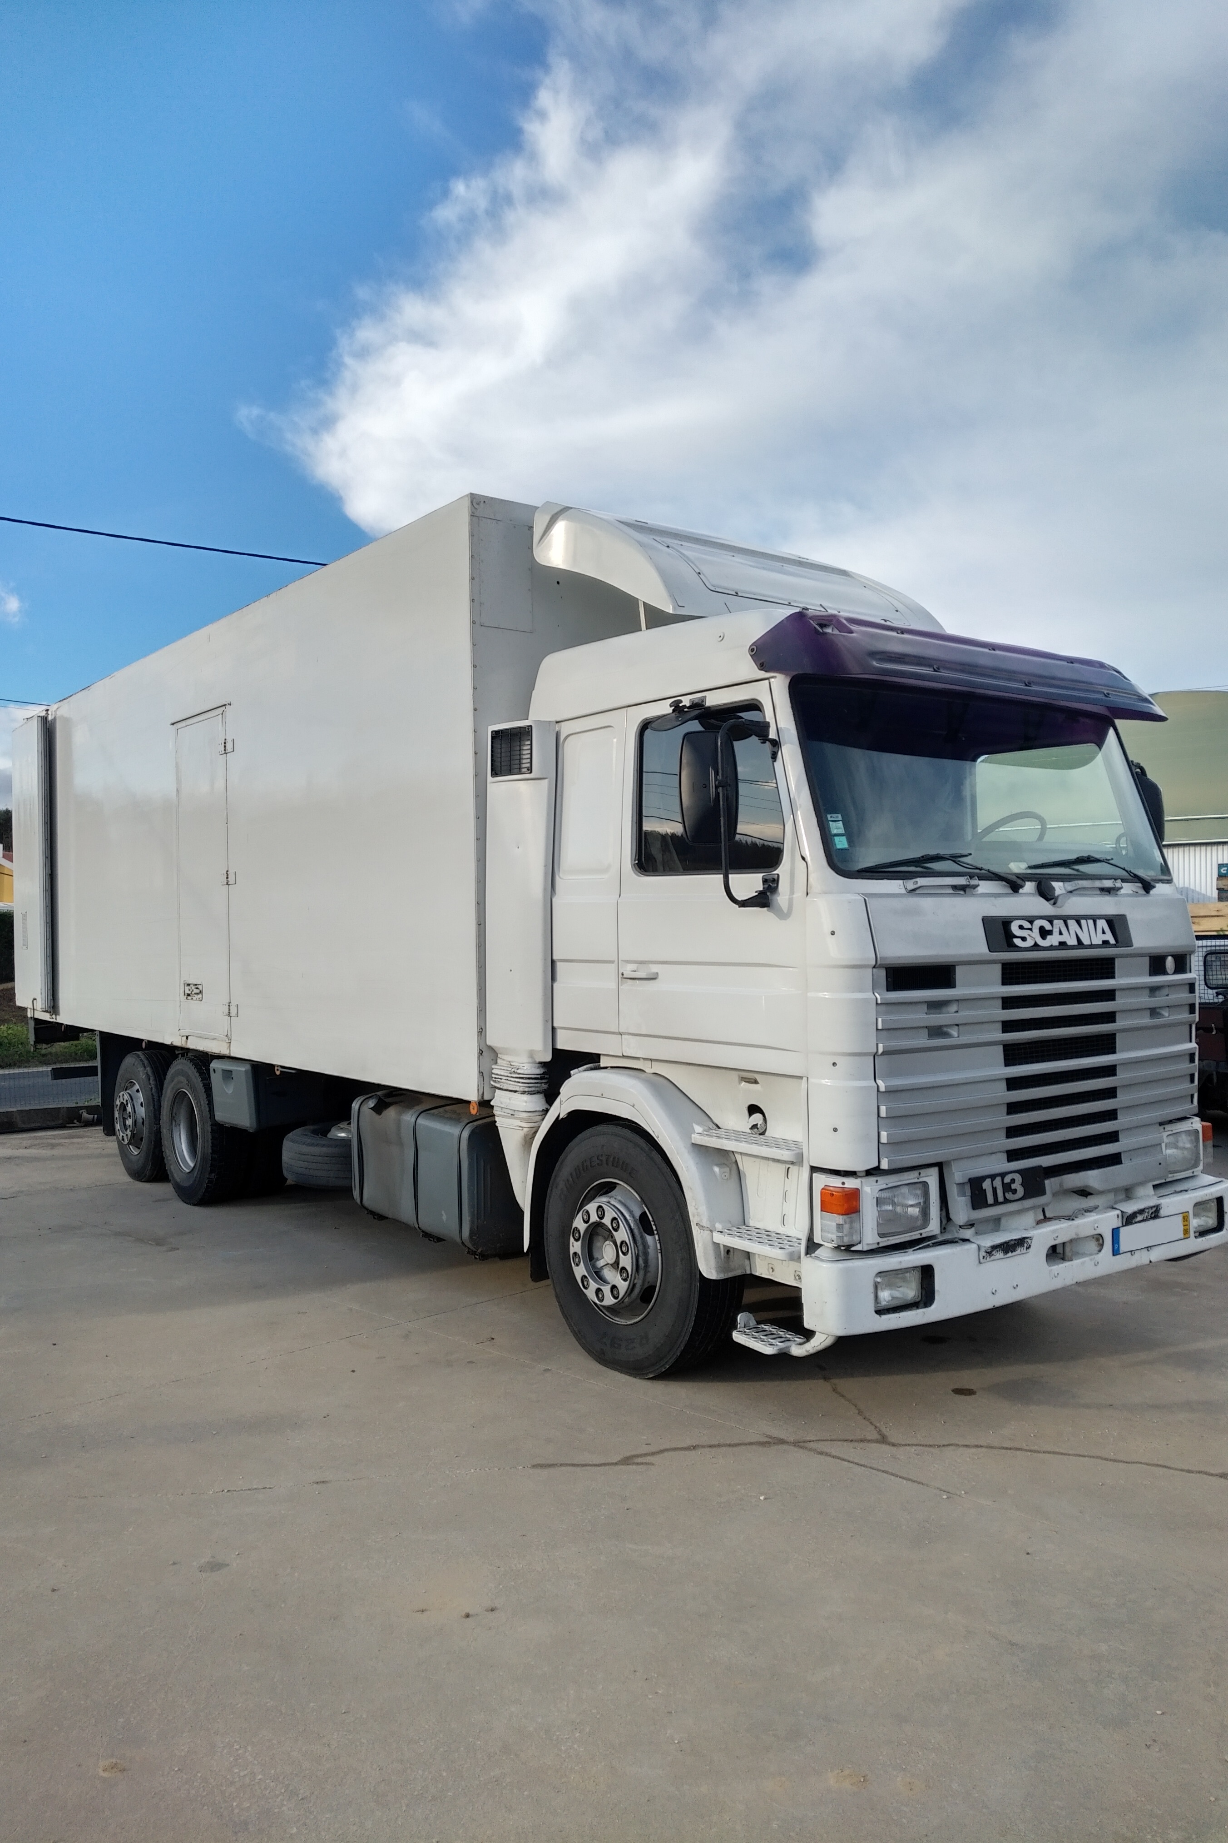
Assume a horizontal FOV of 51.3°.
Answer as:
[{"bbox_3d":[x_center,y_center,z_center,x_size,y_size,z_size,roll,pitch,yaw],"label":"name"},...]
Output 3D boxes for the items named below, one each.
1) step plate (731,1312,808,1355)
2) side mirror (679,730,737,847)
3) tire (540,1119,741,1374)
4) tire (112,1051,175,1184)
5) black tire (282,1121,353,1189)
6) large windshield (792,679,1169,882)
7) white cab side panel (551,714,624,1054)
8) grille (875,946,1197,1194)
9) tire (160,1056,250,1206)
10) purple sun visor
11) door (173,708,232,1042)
[{"bbox_3d":[0.583,1.529,4.732,0.180,0.090,0.230,-1,0,-38],"label":"step plate"},{"bbox_3d":[0.326,-0.458,4.427,0.200,0.405,0.100,-1,0,-16],"label":"side mirror"},{"bbox_3d":[0.110,1.389,5.469,0.290,1.030,1.030,-1,0,-38],"label":"tire"},{"bbox_3d":[-3.728,1.566,10.349,0.290,1.040,1.040,-1,0,-38],"label":"tire"},{"bbox_3d":[-1.764,1.630,8.847,1.030,0.280,1.030,-1,0,-38],"label":"black tire"},{"bbox_3d":[1.635,-0.553,5.254,2.280,0.820,0.160,-1,-17,-38],"label":"large windshield"},{"bbox_3d":[-0.092,-0.160,5.438,0.080,1.438,0.503,-1,0,-38],"label":"white cab side panel"},{"bbox_3d":[1.796,0.505,5.063,2.180,0.830,0.130,-1,0,-38],"label":"grille"},{"bbox_3d":[-2.972,1.513,9.316,0.290,1.040,1.040,-1,0,-38],"label":"tire"},{"bbox_3d":[1.573,-1.037,5.326,2.440,0.320,0.420,-1,0,-38],"label":"purple sun visor"},{"bbox_3d":[-2.813,-0.293,8.825,0.060,2.270,0.960,-1,0,-38],"label":"door"}]

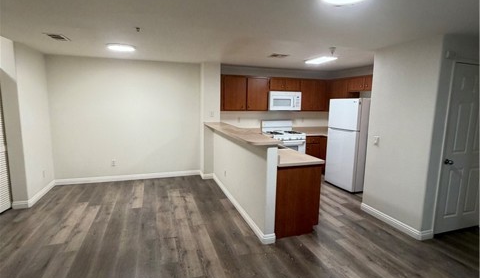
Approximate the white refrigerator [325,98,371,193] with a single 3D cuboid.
[{"bbox_3d":[2.264,0.097,5.027,0.735,1.695,0.743,-2,8,-18],"label":"white refrigerator"}]

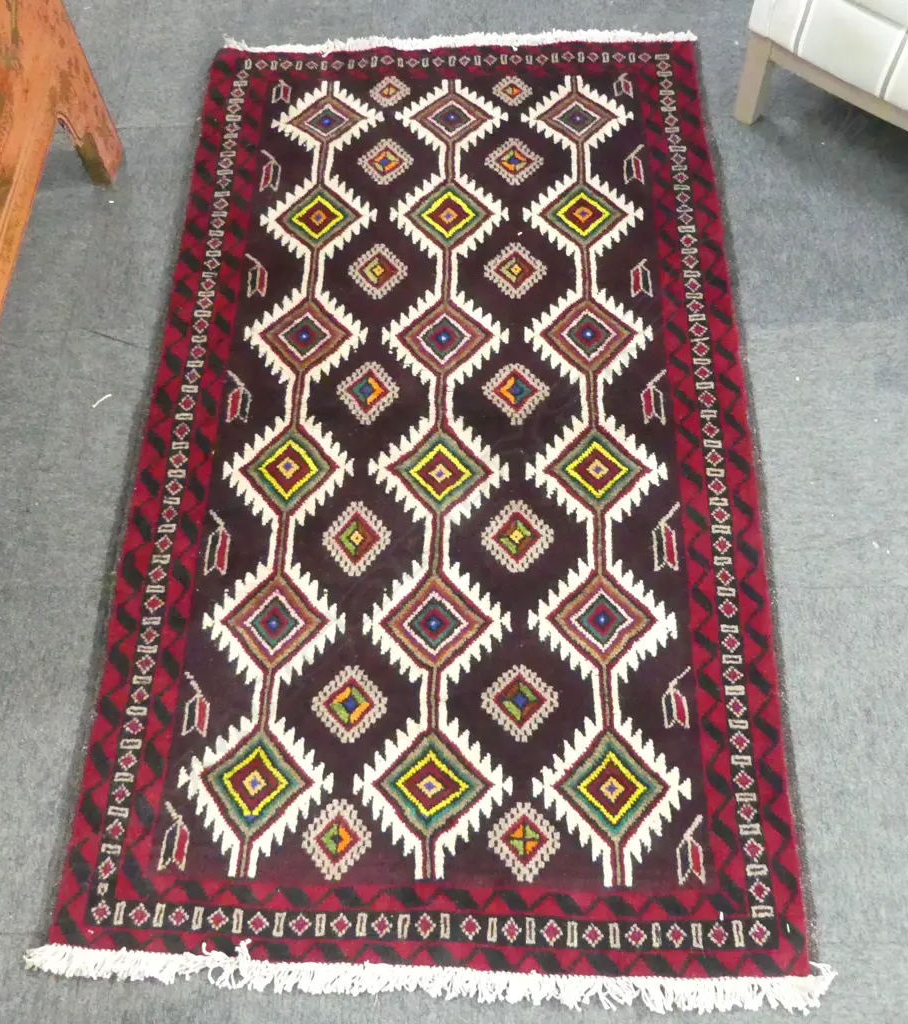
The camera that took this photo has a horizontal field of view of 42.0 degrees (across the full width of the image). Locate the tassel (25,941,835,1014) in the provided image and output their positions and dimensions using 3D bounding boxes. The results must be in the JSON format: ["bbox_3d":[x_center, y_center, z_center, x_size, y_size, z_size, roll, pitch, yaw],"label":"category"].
[{"bbox_3d":[-0.038,0.581,1.482,1.020,0.020,0.069,1,60,2],"label":"tassel"}]

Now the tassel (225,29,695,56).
[{"bbox_3d":[0.011,-0.948,2.384,0.955,0.018,0.060,-1,59,1],"label":"tassel"}]

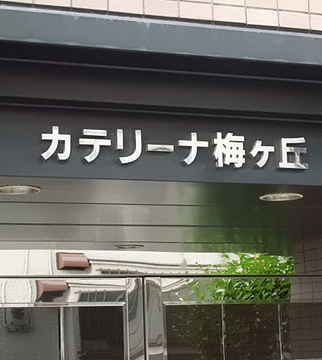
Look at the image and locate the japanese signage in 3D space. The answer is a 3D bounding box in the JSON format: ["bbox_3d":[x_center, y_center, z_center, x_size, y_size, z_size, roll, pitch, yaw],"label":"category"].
[{"bbox_3d":[0.058,-0.088,2.955,0.818,0.100,0.022,2,-10,-21],"label":"japanese signage"}]

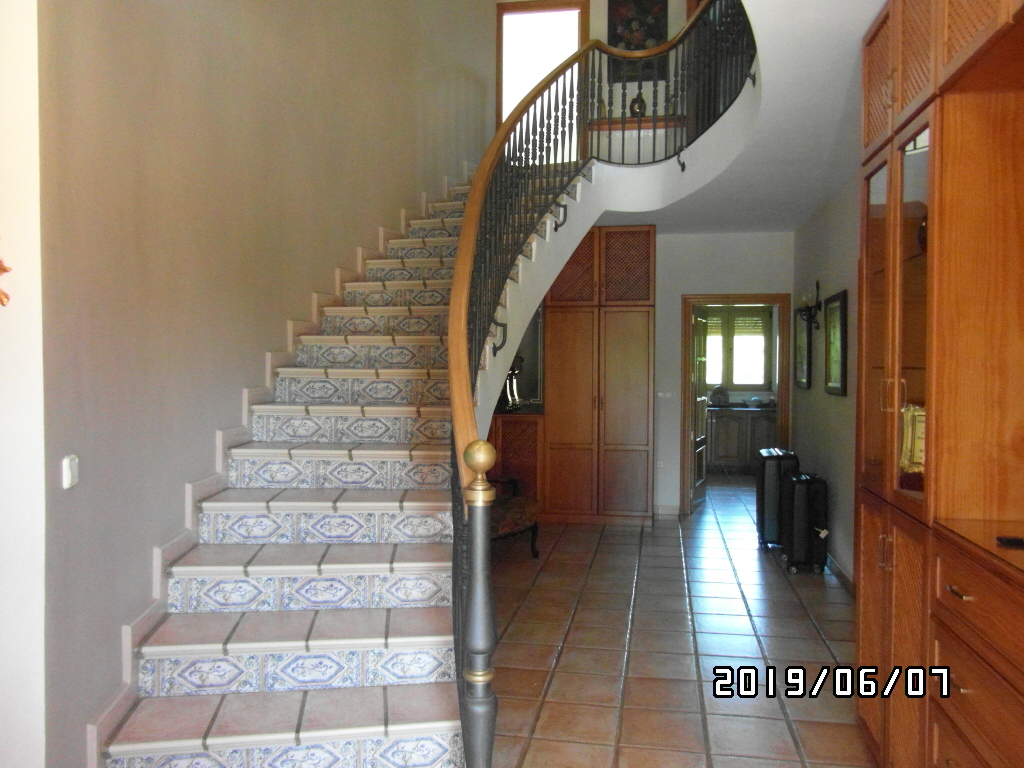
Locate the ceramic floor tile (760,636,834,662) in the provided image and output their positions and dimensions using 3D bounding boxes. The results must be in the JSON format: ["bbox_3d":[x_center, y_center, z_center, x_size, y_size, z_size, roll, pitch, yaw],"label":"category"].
[{"bbox_3d":[1.432,1.344,3.578,0.315,0.014,0.300,0,1,10],"label":"ceramic floor tile"}]

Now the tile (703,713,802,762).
[{"bbox_3d":[0.921,1.372,2.761,0.314,0.012,0.297,0,2,10],"label":"tile"}]

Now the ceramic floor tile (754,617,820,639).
[{"bbox_3d":[1.494,1.338,3.876,0.315,0.014,0.300,0,1,10],"label":"ceramic floor tile"}]

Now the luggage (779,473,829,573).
[{"bbox_3d":[2.097,0.982,5.120,0.250,0.645,0.440,0,1,12],"label":"luggage"}]

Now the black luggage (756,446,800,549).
[{"bbox_3d":[2.120,0.925,5.669,0.270,0.750,0.480,1,1,14],"label":"black luggage"}]

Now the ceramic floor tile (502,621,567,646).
[{"bbox_3d":[0.125,1.343,3.793,0.314,0.012,0.297,0,2,10],"label":"ceramic floor tile"}]

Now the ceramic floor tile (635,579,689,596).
[{"bbox_3d":[0.970,1.322,4.585,0.314,0.012,0.297,0,2,10],"label":"ceramic floor tile"}]

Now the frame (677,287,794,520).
[{"bbox_3d":[2.154,0.198,6.871,1.009,2.114,0.130,0,2,8],"label":"frame"}]

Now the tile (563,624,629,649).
[{"bbox_3d":[0.453,1.345,3.745,0.314,0.012,0.297,0,2,10],"label":"tile"}]

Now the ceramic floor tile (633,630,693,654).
[{"bbox_3d":[0.774,1.341,3.677,0.315,0.014,0.300,0,1,10],"label":"ceramic floor tile"}]

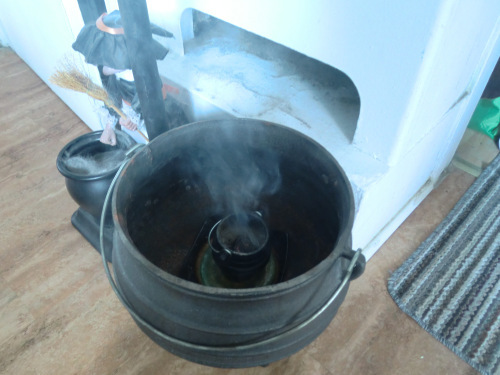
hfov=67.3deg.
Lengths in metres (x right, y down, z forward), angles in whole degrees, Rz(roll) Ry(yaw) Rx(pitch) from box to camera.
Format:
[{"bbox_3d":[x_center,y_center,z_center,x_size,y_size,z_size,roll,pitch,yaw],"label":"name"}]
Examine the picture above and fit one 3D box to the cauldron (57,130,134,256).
[{"bbox_3d":[-0.513,-0.011,1.330,0.280,0.271,0.280,1,43,-1],"label":"cauldron"}]

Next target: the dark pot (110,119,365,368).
[{"bbox_3d":[-0.034,0.181,0.962,0.590,0.512,0.565,1,43,-1],"label":"dark pot"}]

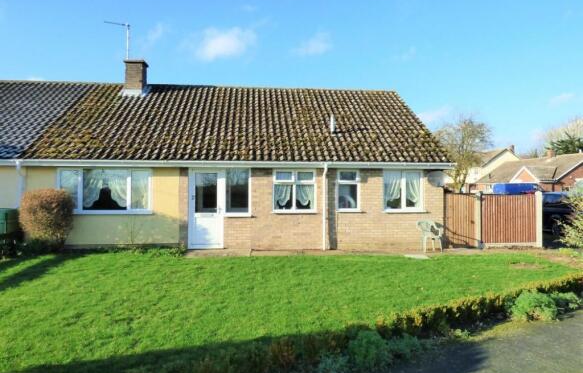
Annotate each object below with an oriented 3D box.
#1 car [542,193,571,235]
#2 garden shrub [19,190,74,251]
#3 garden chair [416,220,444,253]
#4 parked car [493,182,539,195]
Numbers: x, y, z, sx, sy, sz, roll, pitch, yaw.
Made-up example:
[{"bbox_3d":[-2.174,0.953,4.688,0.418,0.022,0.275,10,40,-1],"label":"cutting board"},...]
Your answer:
[{"bbox_3d":[9.700,0.980,14.534,1.760,1.500,4.200,0,-1,-5],"label":"car"},{"bbox_3d":[-5.946,0.795,9.400,1.340,1.490,1.250,0,0,0],"label":"garden shrub"},{"bbox_3d":[3.517,1.268,9.800,0.580,0.820,0.570,0,0,-24],"label":"garden chair"},{"bbox_3d":[16.382,0.797,26.984,4.500,2.020,1.880,0,-1,-3],"label":"parked car"}]

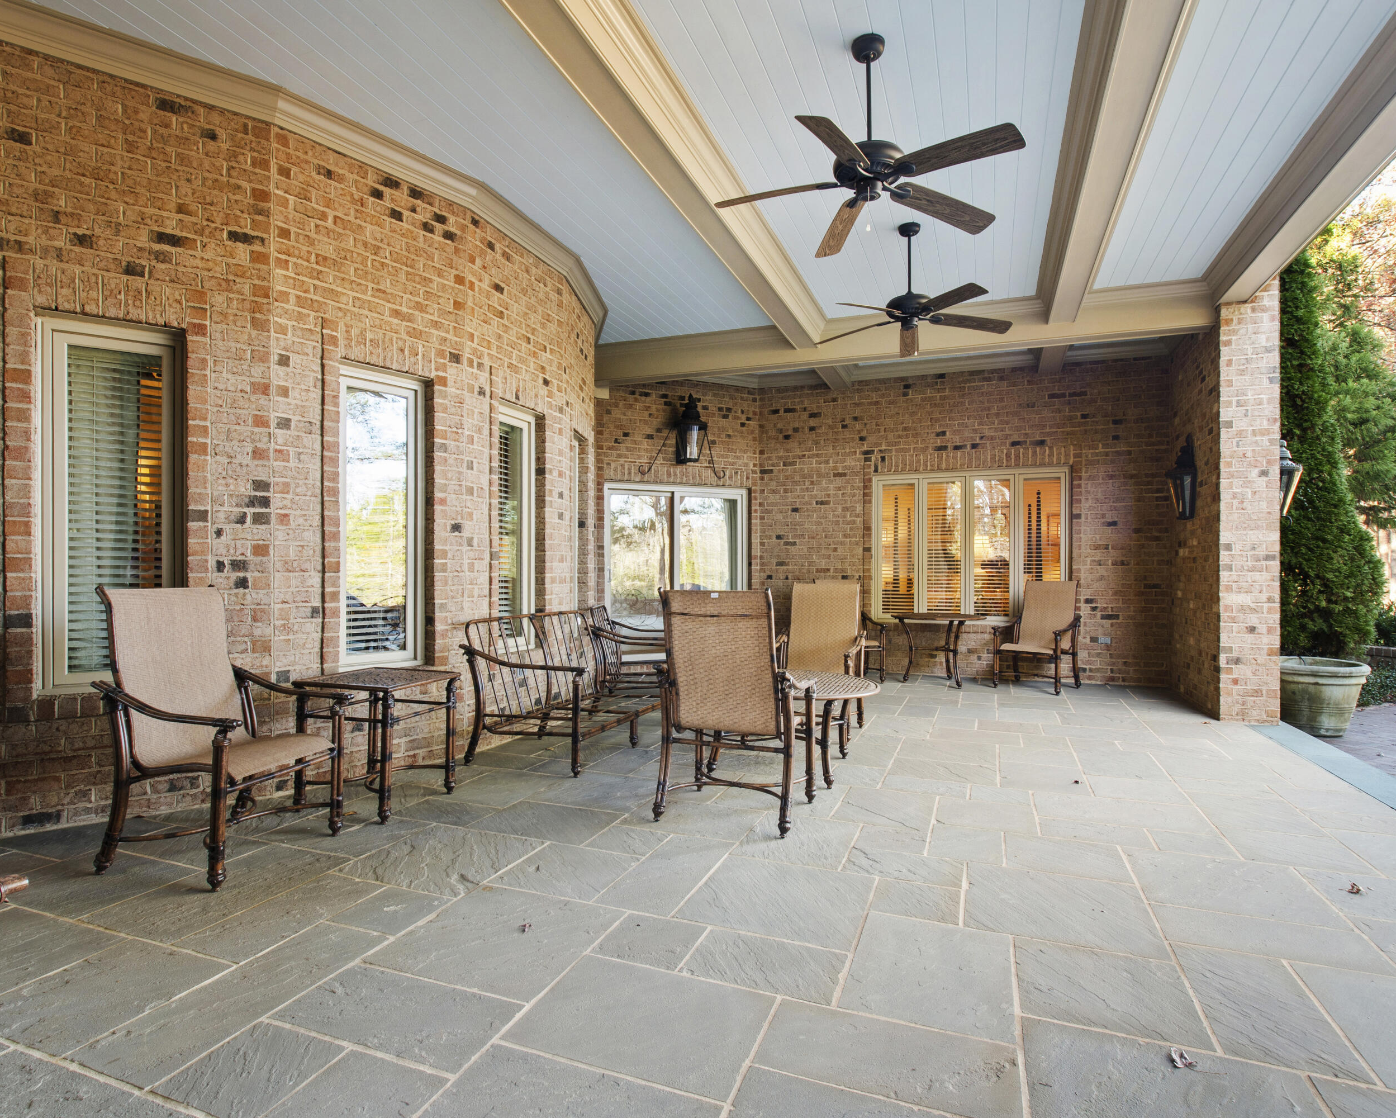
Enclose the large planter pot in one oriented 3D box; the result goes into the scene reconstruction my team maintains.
[{"bbox_3d":[5.150,1.183,5.998,0.940,0.580,0.940,-1,-1,40],"label":"large planter pot"}]

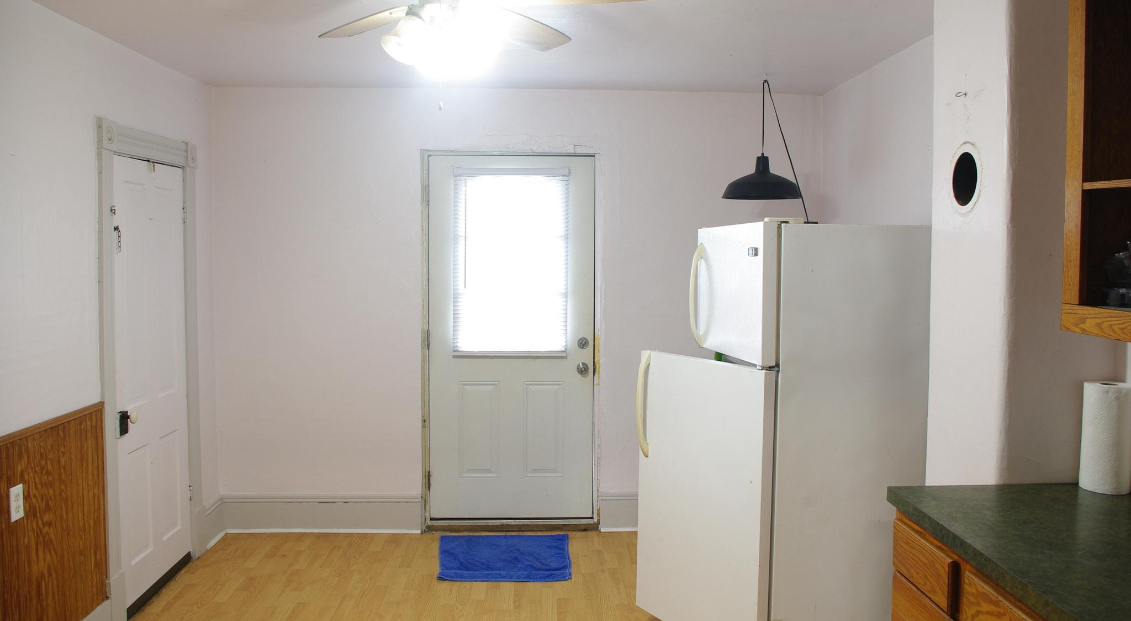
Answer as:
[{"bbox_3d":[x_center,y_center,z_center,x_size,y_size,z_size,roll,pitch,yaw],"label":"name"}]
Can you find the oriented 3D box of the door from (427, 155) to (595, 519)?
[{"bbox_3d":[-0.296,0.161,4.739,0.914,2.025,0.050,0,4,-2],"label":"door"}]

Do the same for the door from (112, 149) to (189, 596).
[{"bbox_3d":[-1.897,0.288,3.911,0.045,1.925,0.700,0,4,-2],"label":"door"}]

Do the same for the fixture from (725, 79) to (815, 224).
[{"bbox_3d":[0.969,-0.764,4.076,0.423,0.686,0.390,0,4,-2],"label":"fixture"}]

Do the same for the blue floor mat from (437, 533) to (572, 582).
[{"bbox_3d":[-0.308,1.261,4.372,0.665,0.018,0.650,0,4,-2],"label":"blue floor mat"}]

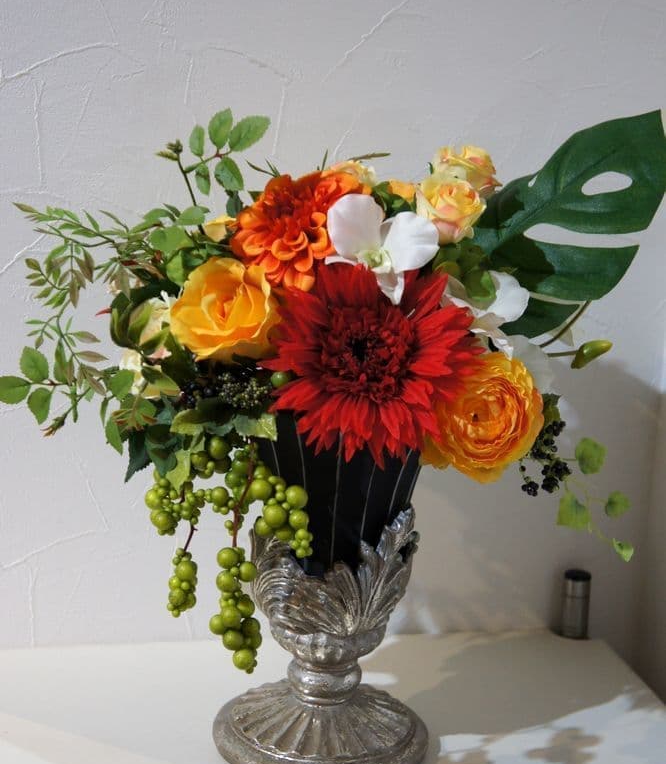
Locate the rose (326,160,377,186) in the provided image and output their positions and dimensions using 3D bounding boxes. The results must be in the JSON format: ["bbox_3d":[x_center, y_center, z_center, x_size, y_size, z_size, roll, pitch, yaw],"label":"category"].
[{"bbox_3d":[0.011,-0.119,1.012,0.041,0.036,0.036,4,53,3],"label":"rose"}]

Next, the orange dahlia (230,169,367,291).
[{"bbox_3d":[-0.020,-0.085,0.968,0.077,0.068,0.048,8,-28,18],"label":"orange dahlia"}]

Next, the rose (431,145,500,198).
[{"bbox_3d":[0.080,-0.126,1.020,0.042,0.038,0.037,-3,54,-21],"label":"rose"}]

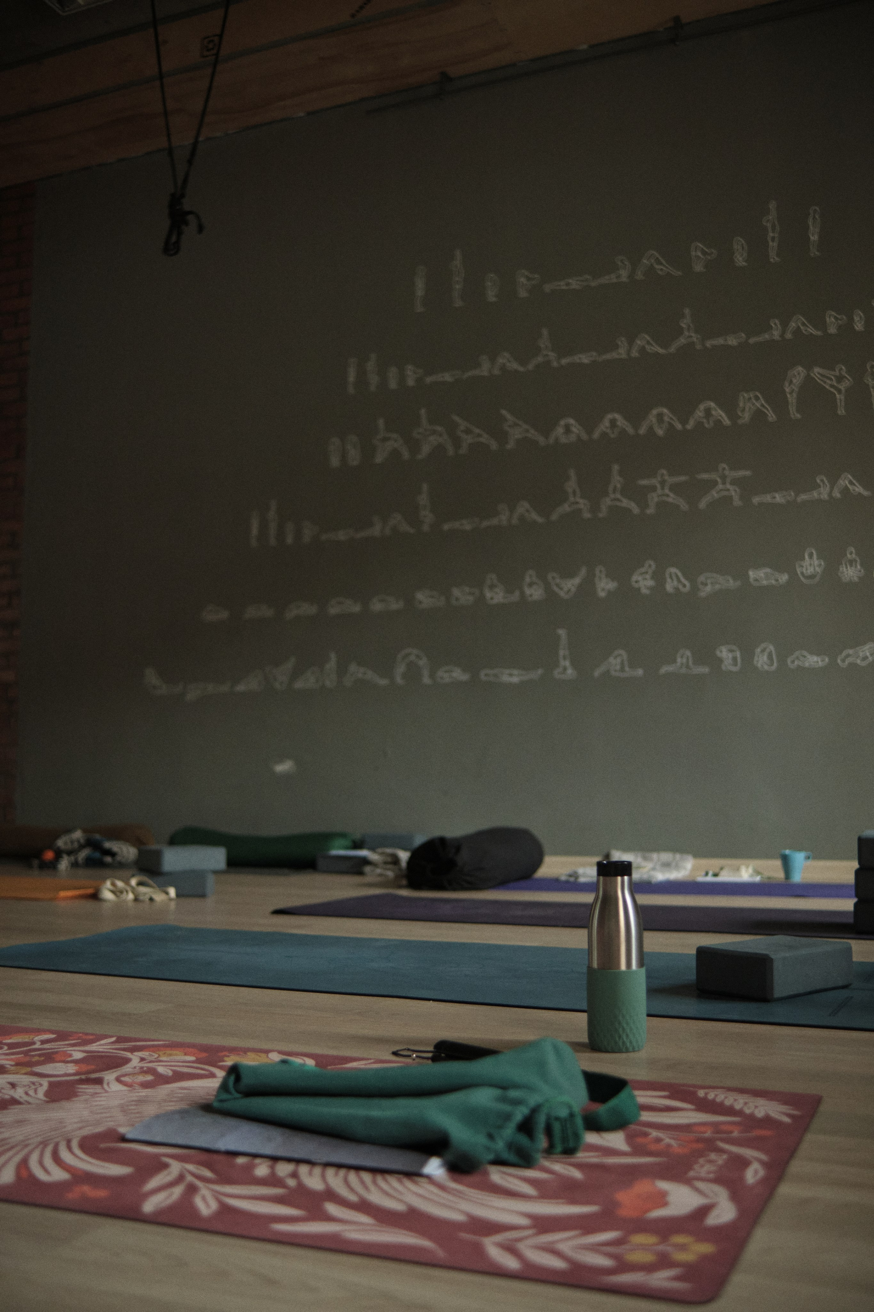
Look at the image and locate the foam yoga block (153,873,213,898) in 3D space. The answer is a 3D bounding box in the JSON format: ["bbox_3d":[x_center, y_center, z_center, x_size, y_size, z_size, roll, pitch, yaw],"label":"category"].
[{"bbox_3d":[-0.825,0.722,4.045,0.230,0.075,0.150,0,-6,0],"label":"foam yoga block"}]

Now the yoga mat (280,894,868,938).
[{"bbox_3d":[0.474,0.689,3.413,1.760,0.006,0.625,-3,-7,25],"label":"yoga mat"}]

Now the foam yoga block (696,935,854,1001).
[{"bbox_3d":[0.561,0.515,2.119,0.232,0.074,0.148,5,-8,-41],"label":"foam yoga block"}]

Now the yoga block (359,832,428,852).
[{"bbox_3d":[-0.174,0.781,5.367,0.230,0.075,0.150,-3,-6,23],"label":"yoga block"}]

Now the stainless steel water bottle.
[{"bbox_3d":[0.234,0.391,1.681,0.078,0.246,0.078,0,-6,0],"label":"stainless steel water bottle"}]

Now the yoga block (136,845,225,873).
[{"bbox_3d":[-0.821,0.654,4.114,0.230,0.075,0.150,5,-8,-40],"label":"yoga block"}]

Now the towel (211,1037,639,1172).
[{"bbox_3d":[-0.040,0.435,1.303,0.449,0.075,0.266,-2,-6,20],"label":"towel"}]

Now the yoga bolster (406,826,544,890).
[{"bbox_3d":[0.146,0.718,4.570,0.200,0.190,0.610,-4,-7,32],"label":"yoga bolster"}]

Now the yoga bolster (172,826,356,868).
[{"bbox_3d":[-0.741,0.818,5.457,0.740,0.160,0.200,-3,-6,21],"label":"yoga bolster"}]

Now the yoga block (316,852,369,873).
[{"bbox_3d":[-0.349,0.836,5.179,0.230,0.075,0.150,-3,-7,28],"label":"yoga block"}]

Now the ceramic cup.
[{"bbox_3d":[1.295,0.755,4.588,0.115,0.106,0.090,0,-6,0],"label":"ceramic cup"}]

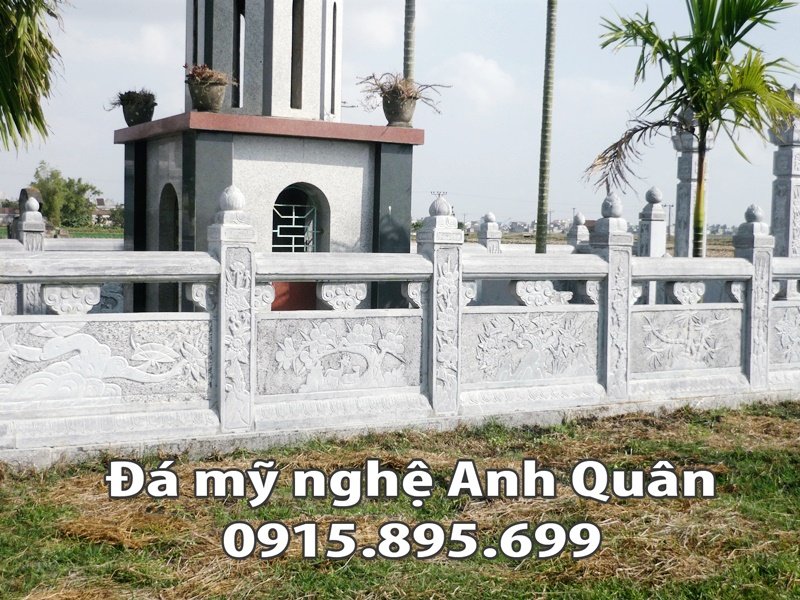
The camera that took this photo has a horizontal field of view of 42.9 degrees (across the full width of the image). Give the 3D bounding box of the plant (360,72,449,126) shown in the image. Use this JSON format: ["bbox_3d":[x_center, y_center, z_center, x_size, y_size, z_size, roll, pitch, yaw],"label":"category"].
[{"bbox_3d":[0.013,-1.687,8.579,0.708,0.437,0.590,1,4,0],"label":"plant"}]

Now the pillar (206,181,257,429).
[{"bbox_3d":[-0.978,0.043,5.932,0.203,1.416,0.218,-1,5,-30],"label":"pillar"}]

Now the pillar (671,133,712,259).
[{"bbox_3d":[3.518,-0.943,12.290,0.330,2.714,0.330,-1,5,-30],"label":"pillar"}]

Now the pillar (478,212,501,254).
[{"bbox_3d":[1.168,-0.421,13.242,0.203,1.435,0.218,-1,5,-30],"label":"pillar"}]

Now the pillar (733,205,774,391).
[{"bbox_3d":[2.774,-0.030,8.016,0.203,1.446,0.218,-1,5,-30],"label":"pillar"}]

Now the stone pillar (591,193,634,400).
[{"bbox_3d":[1.531,-0.036,7.392,0.203,1.487,0.218,-1,5,-30],"label":"stone pillar"}]

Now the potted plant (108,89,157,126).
[{"bbox_3d":[-2.350,-1.680,8.968,0.378,0.354,0.342,1,4,0],"label":"potted plant"}]

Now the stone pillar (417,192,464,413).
[{"bbox_3d":[0.259,0.023,6.624,0.203,1.416,0.218,-1,5,-30],"label":"stone pillar"}]

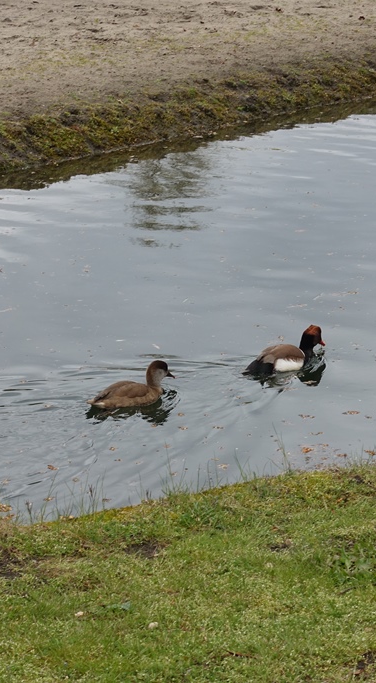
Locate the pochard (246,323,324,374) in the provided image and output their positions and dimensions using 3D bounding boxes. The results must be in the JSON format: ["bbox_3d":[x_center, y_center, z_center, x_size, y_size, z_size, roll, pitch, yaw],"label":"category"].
[{"bbox_3d":[0.477,0.046,10.030,0.470,0.215,0.185,-9,16,-34],"label":"pochard"}]

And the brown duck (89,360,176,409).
[{"bbox_3d":[-0.281,0.201,9.380,0.460,0.210,0.175,-7,15,-27],"label":"brown duck"}]

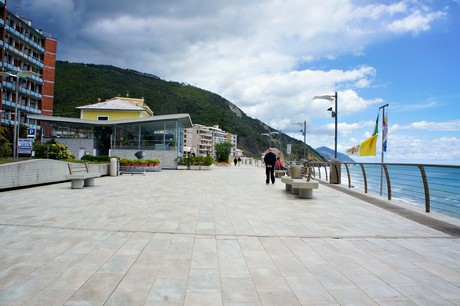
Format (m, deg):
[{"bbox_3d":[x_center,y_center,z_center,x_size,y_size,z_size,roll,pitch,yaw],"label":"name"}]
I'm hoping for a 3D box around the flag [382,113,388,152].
[{"bbox_3d":[5.201,-0.701,11.500,0.150,1.400,0.400,1,-1,0],"label":"flag"}]

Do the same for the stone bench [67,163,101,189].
[{"bbox_3d":[-5.220,0.798,12.400,0.580,0.860,1.900,1,-1,-1],"label":"stone bench"}]

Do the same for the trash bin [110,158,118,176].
[{"bbox_3d":[-6.685,0.827,19.950,0.380,1.050,0.380,1,-1,0],"label":"trash bin"}]

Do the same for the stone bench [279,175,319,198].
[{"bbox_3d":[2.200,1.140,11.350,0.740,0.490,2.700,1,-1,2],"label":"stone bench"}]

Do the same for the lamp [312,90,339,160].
[{"bbox_3d":[4.980,-1.072,18.100,1.280,4.200,0.350,1,-1,5],"label":"lamp"}]

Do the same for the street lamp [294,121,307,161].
[{"bbox_3d":[6.320,-0.766,31.000,1.250,4.200,0.350,1,-1,5],"label":"street lamp"}]

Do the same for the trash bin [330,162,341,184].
[{"bbox_3d":[5.560,1.043,18.100,0.450,1.130,0.480,1,-1,6],"label":"trash bin"}]

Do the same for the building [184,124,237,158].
[{"bbox_3d":[-12.500,-4.392,226.000,14.000,21.300,57.000,1,-1,25],"label":"building"}]

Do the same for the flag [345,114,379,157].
[{"bbox_3d":[4.654,-0.637,12.200,1.200,1.520,0.300,1,-1,6],"label":"flag"}]

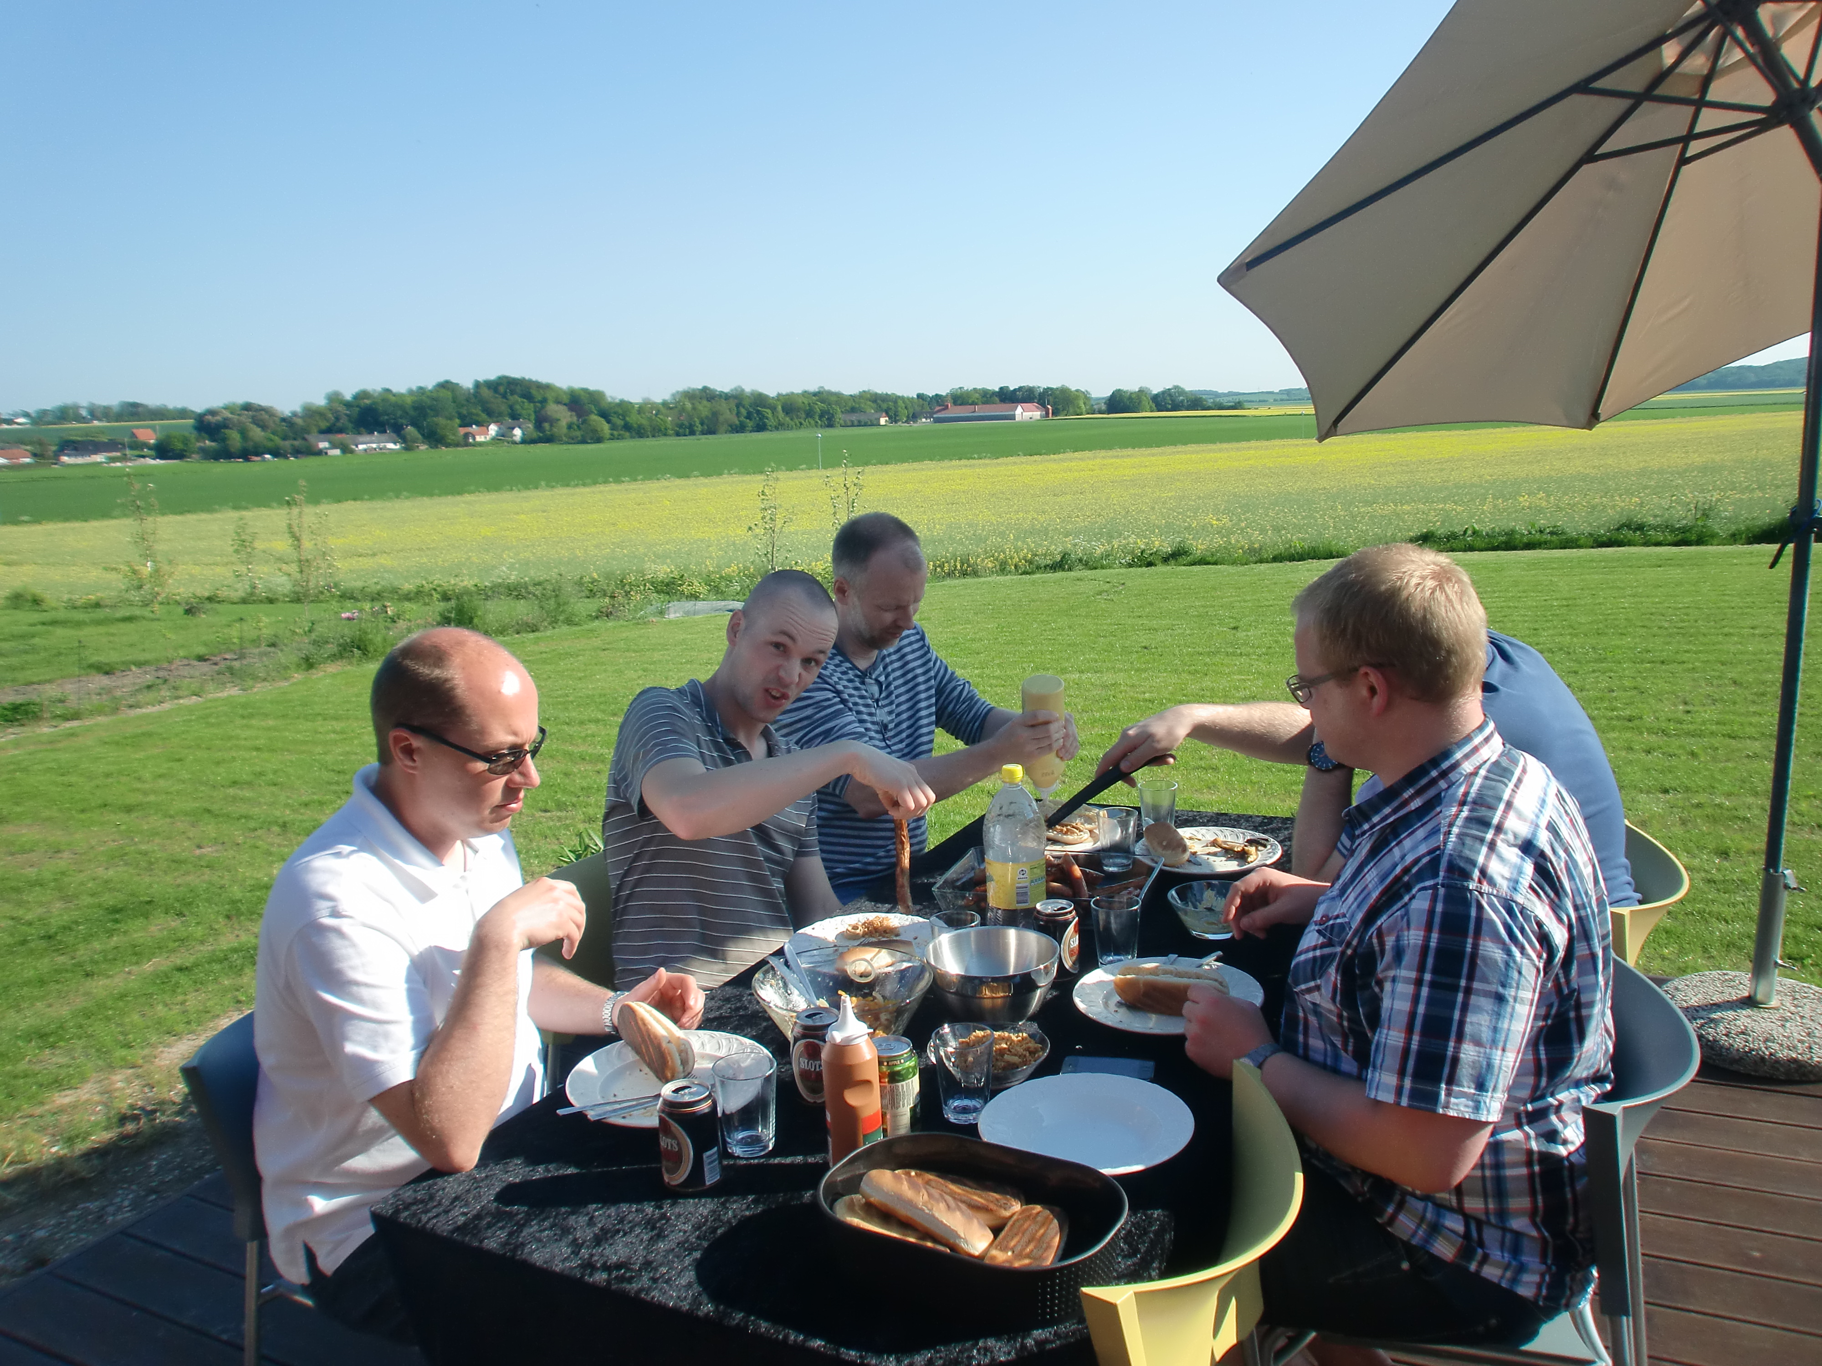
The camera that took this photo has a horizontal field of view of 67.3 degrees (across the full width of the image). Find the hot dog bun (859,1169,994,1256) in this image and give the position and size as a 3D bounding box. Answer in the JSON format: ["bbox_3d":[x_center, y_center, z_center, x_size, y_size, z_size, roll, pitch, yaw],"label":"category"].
[{"bbox_3d":[0.015,0.524,1.350,0.158,0.040,0.048,8,15,41],"label":"hot dog bun"}]

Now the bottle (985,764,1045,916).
[{"bbox_3d":[0.164,0.285,2.132,0.094,0.318,0.094,-2,10,0],"label":"bottle"}]

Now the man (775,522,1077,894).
[{"bbox_3d":[0.100,0.364,2.747,0.800,1.380,0.560,4,14,34],"label":"man"}]

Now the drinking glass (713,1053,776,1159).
[{"bbox_3d":[-0.195,0.510,1.647,0.075,0.102,0.075,-3,11,0],"label":"drinking glass"}]

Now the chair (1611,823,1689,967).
[{"bbox_3d":[1.185,0.691,2.616,0.530,0.760,0.540,2,11,25],"label":"chair"}]

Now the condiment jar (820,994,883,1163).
[{"bbox_3d":[-0.073,0.461,1.573,0.065,0.213,0.065,-3,11,1],"label":"condiment jar"}]

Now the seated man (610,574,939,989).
[{"bbox_3d":[-0.152,0.485,2.324,0.780,1.330,0.600,4,13,32],"label":"seated man"}]

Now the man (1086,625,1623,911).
[{"bbox_3d":[0.867,0.459,2.506,0.900,1.220,0.600,3,12,23],"label":"man"}]

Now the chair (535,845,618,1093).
[{"bbox_3d":[-0.444,0.721,2.511,0.530,0.770,0.550,4,12,27],"label":"chair"}]

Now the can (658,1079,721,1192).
[{"bbox_3d":[-0.249,0.514,1.544,0.066,0.115,0.066,-2,10,0],"label":"can"}]

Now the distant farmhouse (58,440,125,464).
[{"bbox_3d":[-230.864,-64.874,385.000,18.500,6.500,9.000,-5,11,-16],"label":"distant farmhouse"}]

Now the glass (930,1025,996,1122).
[{"bbox_3d":[0.064,0.466,1.635,0.075,0.100,0.075,-1,11,0],"label":"glass"}]

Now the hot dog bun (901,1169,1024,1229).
[{"bbox_3d":[0.046,0.530,1.400,0.155,0.040,0.048,5,13,32],"label":"hot dog bun"}]

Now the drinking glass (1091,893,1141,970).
[{"bbox_3d":[0.310,0.374,2.060,0.075,0.097,0.075,-1,11,0],"label":"drinking glass"}]

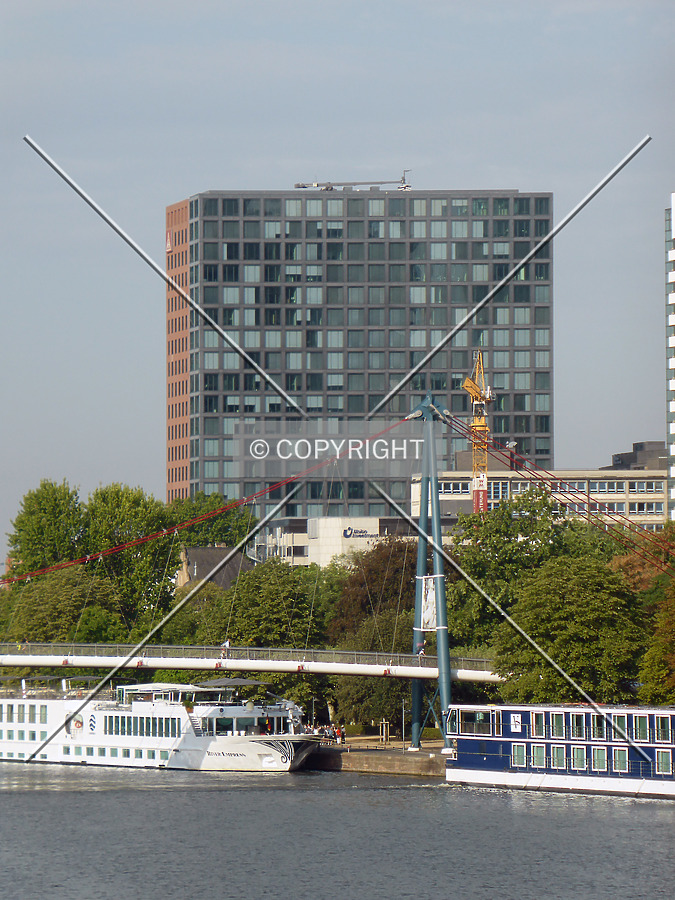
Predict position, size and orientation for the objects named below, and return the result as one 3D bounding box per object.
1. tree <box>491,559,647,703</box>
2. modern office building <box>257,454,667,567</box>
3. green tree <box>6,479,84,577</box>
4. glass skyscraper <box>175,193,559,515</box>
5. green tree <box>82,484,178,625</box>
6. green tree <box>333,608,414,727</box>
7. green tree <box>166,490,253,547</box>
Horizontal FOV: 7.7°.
[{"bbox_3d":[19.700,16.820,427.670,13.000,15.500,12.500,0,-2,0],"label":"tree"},{"bbox_3d":[17.420,15.940,704.900,57.000,30.000,28.000,0,-2,6],"label":"modern office building"},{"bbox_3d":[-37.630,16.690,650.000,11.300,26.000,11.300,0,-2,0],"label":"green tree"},{"bbox_3d":[3.540,-4.530,845.770,62.000,77.000,29.000,0,-2,-3],"label":"glass skyscraper"},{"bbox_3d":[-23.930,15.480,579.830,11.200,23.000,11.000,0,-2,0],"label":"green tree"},{"bbox_3d":[3.980,23.730,540.000,9.300,13.600,9.300,0,-2,0],"label":"green tree"},{"bbox_3d":[-16.700,15.820,659.870,11.800,21.000,11.500,0,-2,0],"label":"green tree"}]

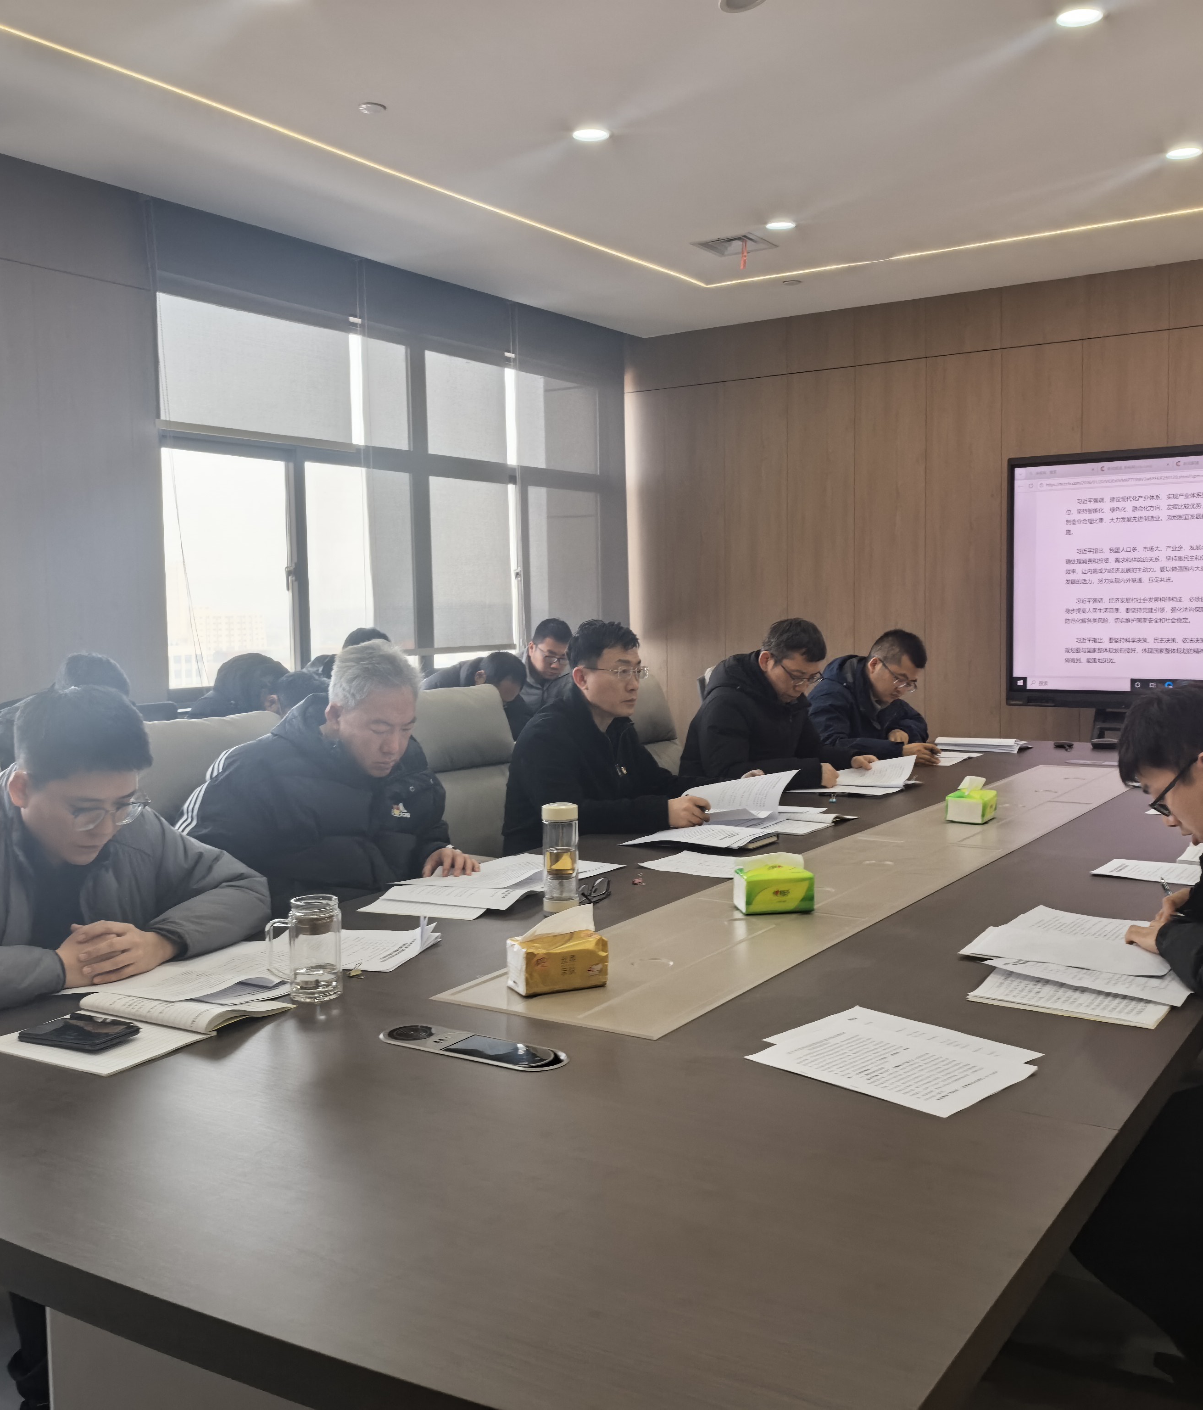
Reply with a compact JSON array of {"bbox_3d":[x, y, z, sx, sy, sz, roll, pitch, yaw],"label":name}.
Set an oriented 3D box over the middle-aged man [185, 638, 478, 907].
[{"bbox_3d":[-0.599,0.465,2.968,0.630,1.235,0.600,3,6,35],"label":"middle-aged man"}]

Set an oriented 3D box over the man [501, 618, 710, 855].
[{"bbox_3d":[0.004,0.412,3.596,0.700,1.300,0.540,3,6,32],"label":"man"}]

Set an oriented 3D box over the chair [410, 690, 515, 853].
[{"bbox_3d":[-0.235,0.511,3.819,0.660,1.075,0.580,3,6,35],"label":"chair"}]

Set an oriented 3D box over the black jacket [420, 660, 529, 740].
[{"bbox_3d":[-0.535,0.117,5.378,0.550,0.600,0.550,3,6,35],"label":"black jacket"}]

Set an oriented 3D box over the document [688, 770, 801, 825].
[{"bbox_3d":[0.358,0.230,3.532,0.300,0.110,0.210,3,6,35],"label":"document"}]

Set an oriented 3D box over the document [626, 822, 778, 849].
[{"bbox_3d":[0.245,0.328,3.200,0.290,0.028,0.235,4,7,43],"label":"document"}]

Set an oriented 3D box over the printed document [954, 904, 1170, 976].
[{"bbox_3d":[0.824,0.402,2.213,0.310,0.028,0.400,3,6,35],"label":"printed document"}]

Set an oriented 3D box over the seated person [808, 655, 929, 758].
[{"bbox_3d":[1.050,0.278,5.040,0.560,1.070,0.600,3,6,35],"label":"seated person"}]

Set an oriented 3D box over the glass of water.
[{"bbox_3d":[-0.462,0.377,2.013,0.116,0.148,0.079,-2,5,-12],"label":"glass of water"}]

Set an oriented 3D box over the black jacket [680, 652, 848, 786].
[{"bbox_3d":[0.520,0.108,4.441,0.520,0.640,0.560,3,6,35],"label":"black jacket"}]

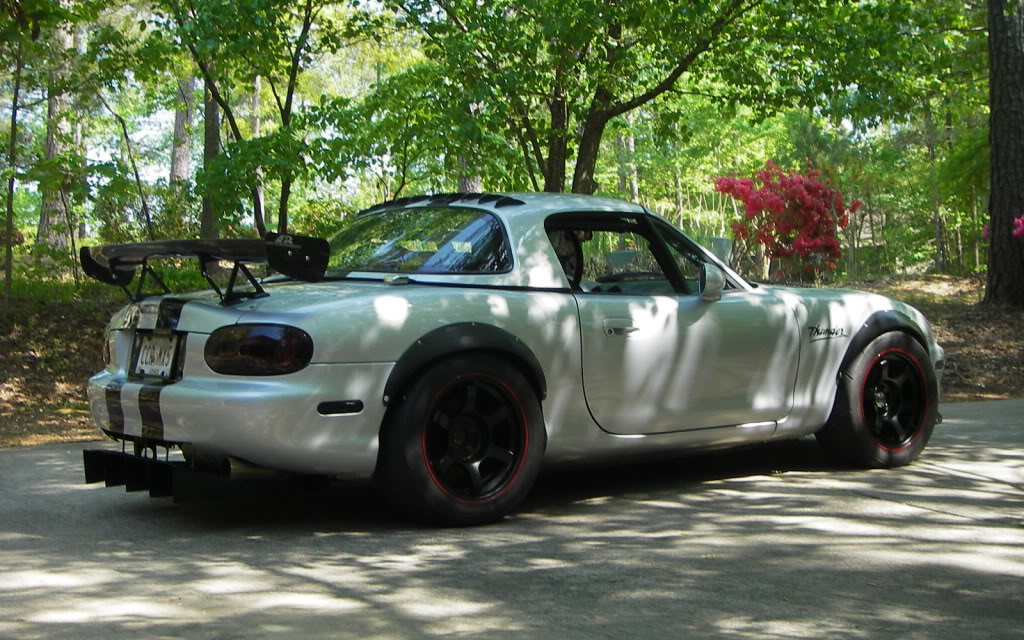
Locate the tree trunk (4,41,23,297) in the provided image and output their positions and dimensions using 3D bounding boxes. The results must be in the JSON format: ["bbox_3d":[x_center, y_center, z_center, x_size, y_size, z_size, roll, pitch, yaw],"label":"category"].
[{"bbox_3d":[-4.033,-1.203,11.500,0.130,2.100,0.120,-1,2,0],"label":"tree trunk"}]

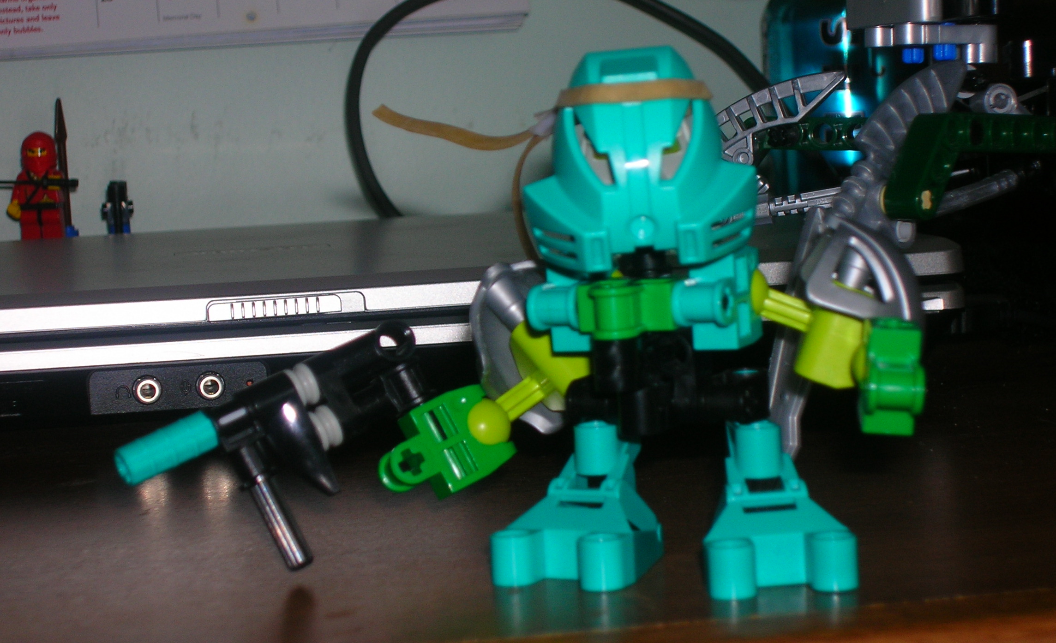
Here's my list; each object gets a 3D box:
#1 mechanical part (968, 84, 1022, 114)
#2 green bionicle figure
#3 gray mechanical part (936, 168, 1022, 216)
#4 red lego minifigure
[{"bbox_3d":[0.108,-0.051,0.550,0.014,0.009,0.009,-2,6,10],"label":"mechanical part"},{"bbox_3d":[0.019,-0.003,0.403,0.094,0.087,0.066,-2,6,8],"label":"green bionicle figure"},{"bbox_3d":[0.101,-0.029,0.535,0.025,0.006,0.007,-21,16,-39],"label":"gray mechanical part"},{"bbox_3d":[-0.189,-0.052,0.920,0.023,0.043,0.015,-4,6,-8],"label":"red lego minifigure"}]

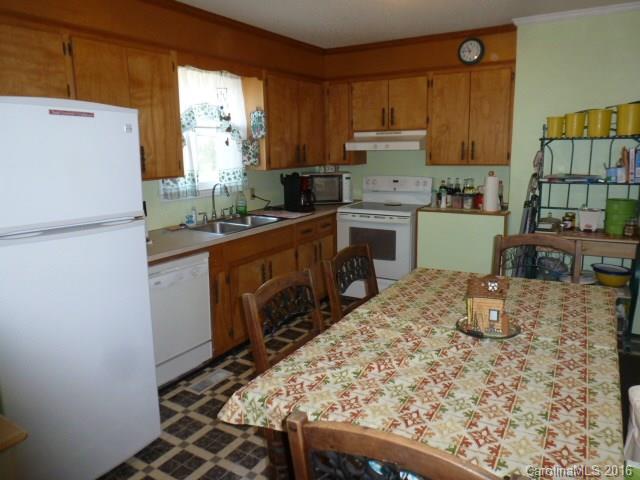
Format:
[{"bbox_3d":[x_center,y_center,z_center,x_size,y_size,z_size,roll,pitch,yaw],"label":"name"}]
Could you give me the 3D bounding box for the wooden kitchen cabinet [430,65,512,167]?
[{"bbox_3d":[1.390,-1.113,4.081,0.738,0.835,0.337,6,14,31],"label":"wooden kitchen cabinet"}]

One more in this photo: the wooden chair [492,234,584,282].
[{"bbox_3d":[1.237,0.484,2.665,0.470,0.990,0.520,5,13,28],"label":"wooden chair"}]

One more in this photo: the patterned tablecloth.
[{"bbox_3d":[0.638,0.446,1.930,1.130,0.140,1.840,6,14,30],"label":"patterned tablecloth"}]

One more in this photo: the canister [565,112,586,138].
[{"bbox_3d":[1.891,-0.844,3.286,0.130,0.172,0.130,6,14,31],"label":"canister"}]

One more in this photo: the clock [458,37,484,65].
[{"bbox_3d":[1.300,-1.615,3.801,0.220,0.220,0.045,6,14,31],"label":"clock"}]

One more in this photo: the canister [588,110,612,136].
[{"bbox_3d":[2.045,-0.849,3.238,0.150,0.190,0.150,6,14,32],"label":"canister"}]

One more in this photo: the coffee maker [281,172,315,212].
[{"bbox_3d":[-0.199,-0.463,4.402,0.245,0.345,0.190,9,16,40],"label":"coffee maker"}]

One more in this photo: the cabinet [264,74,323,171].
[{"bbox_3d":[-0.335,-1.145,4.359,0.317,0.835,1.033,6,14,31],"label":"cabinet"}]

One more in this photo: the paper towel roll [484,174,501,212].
[{"bbox_3d":[1.468,-0.390,3.789,0.132,0.310,0.132,6,14,32],"label":"paper towel roll"}]

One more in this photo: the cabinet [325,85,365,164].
[{"bbox_3d":[0.270,-1.226,4.728,0.310,0.830,0.340,6,14,32],"label":"cabinet"}]

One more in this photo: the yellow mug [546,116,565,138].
[{"bbox_3d":[1.800,-0.856,3.395,0.115,0.150,0.115,6,14,32],"label":"yellow mug"}]

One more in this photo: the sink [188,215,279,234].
[{"bbox_3d":[-0.696,-0.051,3.780,0.510,0.180,0.820,6,14,32],"label":"sink"}]

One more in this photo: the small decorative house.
[{"bbox_3d":[0.703,0.264,1.869,0.158,0.225,0.140,2,12,11],"label":"small decorative house"}]

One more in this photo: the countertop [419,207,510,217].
[{"bbox_3d":[1.351,-0.281,4.084,0.780,0.040,0.560,6,14,32],"label":"countertop"}]

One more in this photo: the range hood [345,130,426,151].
[{"bbox_3d":[0.711,-0.993,4.447,0.766,0.176,0.473,6,14,31],"label":"range hood"}]

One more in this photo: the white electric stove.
[{"bbox_3d":[0.677,-0.021,4.567,0.768,1.207,0.645,6,14,31],"label":"white electric stove"}]

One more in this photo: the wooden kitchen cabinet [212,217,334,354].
[{"bbox_3d":[-0.555,0.287,3.958,0.620,0.890,1.761,6,14,31],"label":"wooden kitchen cabinet"}]

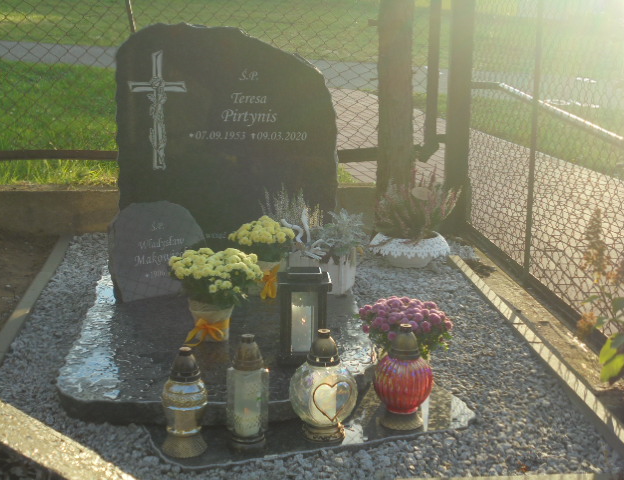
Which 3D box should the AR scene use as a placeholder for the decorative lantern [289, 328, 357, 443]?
[{"bbox_3d":[0.031,0.374,2.717,0.174,0.289,0.174,0,13,0],"label":"decorative lantern"}]

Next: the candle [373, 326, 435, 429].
[{"bbox_3d":[0.250,0.362,2.794,0.161,0.277,0.161,0,13,0],"label":"candle"}]

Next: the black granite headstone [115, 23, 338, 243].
[{"bbox_3d":[-0.353,-0.428,4.376,0.915,0.964,0.100,0,13,0],"label":"black granite headstone"}]

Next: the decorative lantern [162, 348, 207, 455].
[{"bbox_3d":[-0.325,0.402,2.632,0.117,0.272,0.117,0,13,0],"label":"decorative lantern"}]

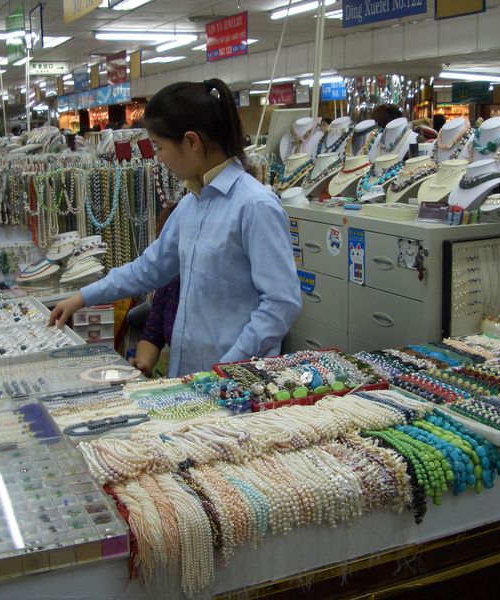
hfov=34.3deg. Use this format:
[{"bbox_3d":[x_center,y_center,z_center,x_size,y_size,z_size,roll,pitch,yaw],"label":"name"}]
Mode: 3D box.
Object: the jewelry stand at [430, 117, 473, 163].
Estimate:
[{"bbox_3d":[0.817,-0.571,3.295,0.160,0.325,0.200,-9,15,-32],"label":"jewelry stand"}]

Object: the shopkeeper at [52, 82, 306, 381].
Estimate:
[{"bbox_3d":[-0.201,0.175,2.276,0.463,1.550,0.692,-12,16,-40],"label":"shopkeeper"}]

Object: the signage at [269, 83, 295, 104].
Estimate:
[{"bbox_3d":[0.531,-3.409,13.418,0.040,0.310,0.860,-7,13,-24],"label":"signage"}]

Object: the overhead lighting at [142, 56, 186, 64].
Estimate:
[{"bbox_3d":[-1.462,-4.061,13.623,0.420,0.080,1.200,-7,13,-24],"label":"overhead lighting"}]

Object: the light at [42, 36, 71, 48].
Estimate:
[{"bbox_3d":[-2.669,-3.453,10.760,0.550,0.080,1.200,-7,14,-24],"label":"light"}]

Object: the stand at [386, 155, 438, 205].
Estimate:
[{"bbox_3d":[0.643,-0.478,3.240,0.150,0.175,0.190,-9,15,-32],"label":"stand"}]

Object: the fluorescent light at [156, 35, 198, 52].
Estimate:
[{"bbox_3d":[-0.974,-3.263,10.315,0.100,0.090,1.270,-7,13,-24],"label":"fluorescent light"}]

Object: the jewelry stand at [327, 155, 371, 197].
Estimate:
[{"bbox_3d":[0.390,-0.490,3.200,0.130,0.165,0.150,-10,14,-34],"label":"jewelry stand"}]

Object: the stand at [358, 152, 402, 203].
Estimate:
[{"bbox_3d":[0.544,-0.511,3.401,0.150,0.175,0.190,-9,15,-32],"label":"stand"}]

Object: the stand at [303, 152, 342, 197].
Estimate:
[{"bbox_3d":[0.296,-0.510,3.300,0.130,0.165,0.150,-10,14,-34],"label":"stand"}]

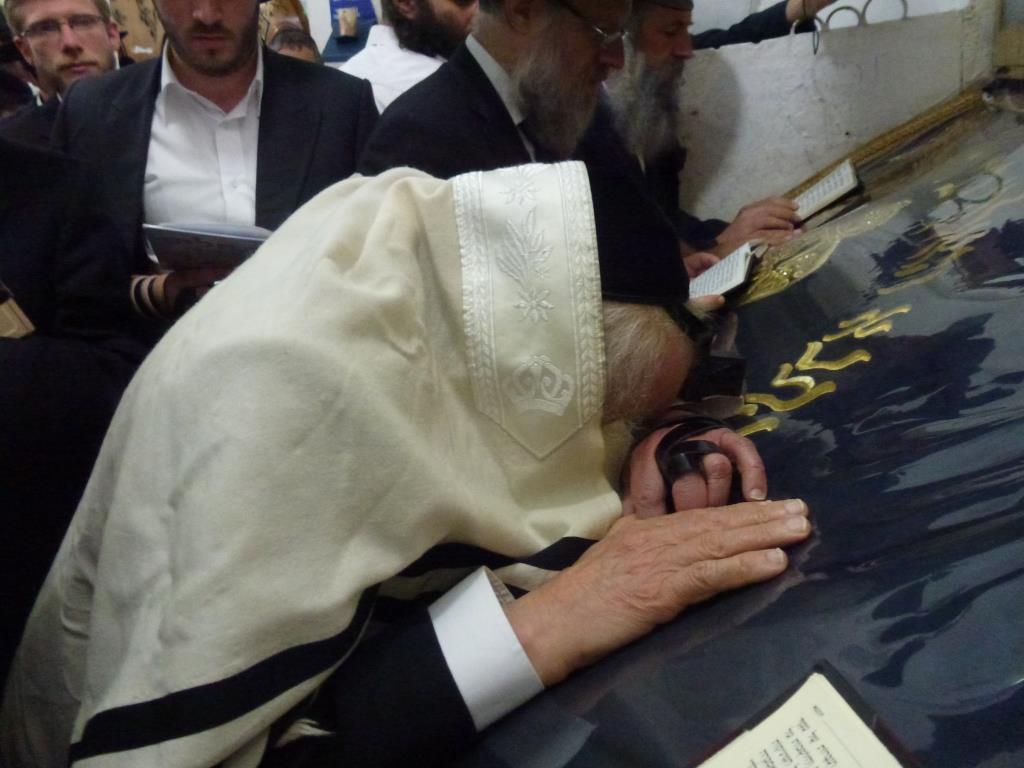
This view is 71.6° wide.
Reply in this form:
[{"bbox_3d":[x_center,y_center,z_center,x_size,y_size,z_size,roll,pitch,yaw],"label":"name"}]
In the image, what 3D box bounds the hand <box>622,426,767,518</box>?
[{"bbox_3d":[0.134,0.064,0.520,0.115,0.075,0.090,-20,26,-23],"label":"hand"}]

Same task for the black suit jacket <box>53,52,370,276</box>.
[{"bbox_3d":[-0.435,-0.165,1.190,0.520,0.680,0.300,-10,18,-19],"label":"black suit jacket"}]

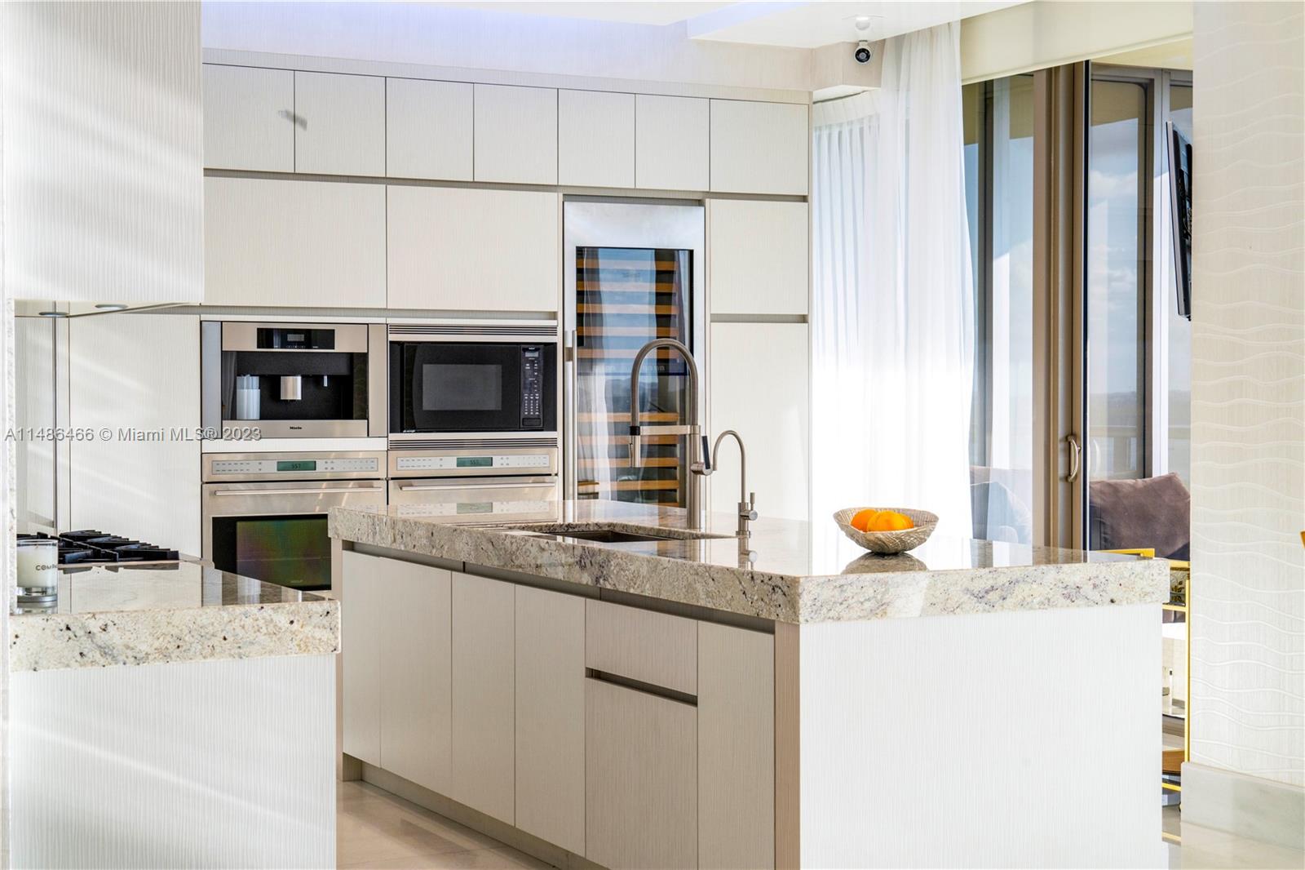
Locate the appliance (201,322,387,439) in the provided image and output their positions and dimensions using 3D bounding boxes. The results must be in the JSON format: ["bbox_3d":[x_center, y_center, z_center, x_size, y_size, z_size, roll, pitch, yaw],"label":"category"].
[{"bbox_3d":[-1.550,-0.226,8.304,0.764,0.466,0.500,-1,1,-25],"label":"appliance"}]

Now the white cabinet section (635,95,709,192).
[{"bbox_3d":[-0.020,-1.288,9.010,0.365,0.412,0.520,-1,1,-25],"label":"white cabinet section"}]

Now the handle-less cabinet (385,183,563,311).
[{"bbox_3d":[-0.860,-0.784,8.627,0.764,0.508,0.520,-1,1,-25],"label":"handle-less cabinet"}]

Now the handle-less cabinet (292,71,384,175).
[{"bbox_3d":[-1.393,-1.267,8.373,0.384,0.408,0.600,-1,2,-25],"label":"handle-less cabinet"}]

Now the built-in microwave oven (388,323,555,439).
[{"bbox_3d":[-0.856,-0.227,8.629,0.757,0.495,0.500,-1,1,-25],"label":"built-in microwave oven"}]

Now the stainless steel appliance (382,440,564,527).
[{"bbox_3d":[-0.863,0.407,8.633,0.759,0.720,0.600,-1,2,-25],"label":"stainless steel appliance"}]

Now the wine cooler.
[{"bbox_3d":[-0.199,0.033,9.057,0.675,2.103,0.610,-1,2,-24],"label":"wine cooler"}]

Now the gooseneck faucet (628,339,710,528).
[{"bbox_3d":[0.058,0.004,5.631,0.240,0.540,0.100,-1,2,-36],"label":"gooseneck faucet"}]

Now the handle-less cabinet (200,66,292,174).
[{"bbox_3d":[-1.728,-1.269,8.211,0.382,0.411,0.520,-1,1,-25],"label":"handle-less cabinet"}]

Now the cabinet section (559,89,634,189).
[{"bbox_3d":[-0.357,-1.288,8.874,0.366,0.411,0.550,-1,2,-25],"label":"cabinet section"}]

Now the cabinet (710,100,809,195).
[{"bbox_3d":[0.373,-1.296,9.194,0.504,0.412,0.520,-1,1,-25],"label":"cabinet"}]

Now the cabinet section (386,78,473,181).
[{"bbox_3d":[-1.041,-1.279,8.551,0.383,0.411,0.550,-1,2,-25],"label":"cabinet section"}]

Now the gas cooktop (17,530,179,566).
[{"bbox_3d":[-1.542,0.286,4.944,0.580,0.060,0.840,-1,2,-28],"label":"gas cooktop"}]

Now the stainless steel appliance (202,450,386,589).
[{"bbox_3d":[-1.555,0.424,8.307,0.760,0.720,0.600,-1,2,-25],"label":"stainless steel appliance"}]

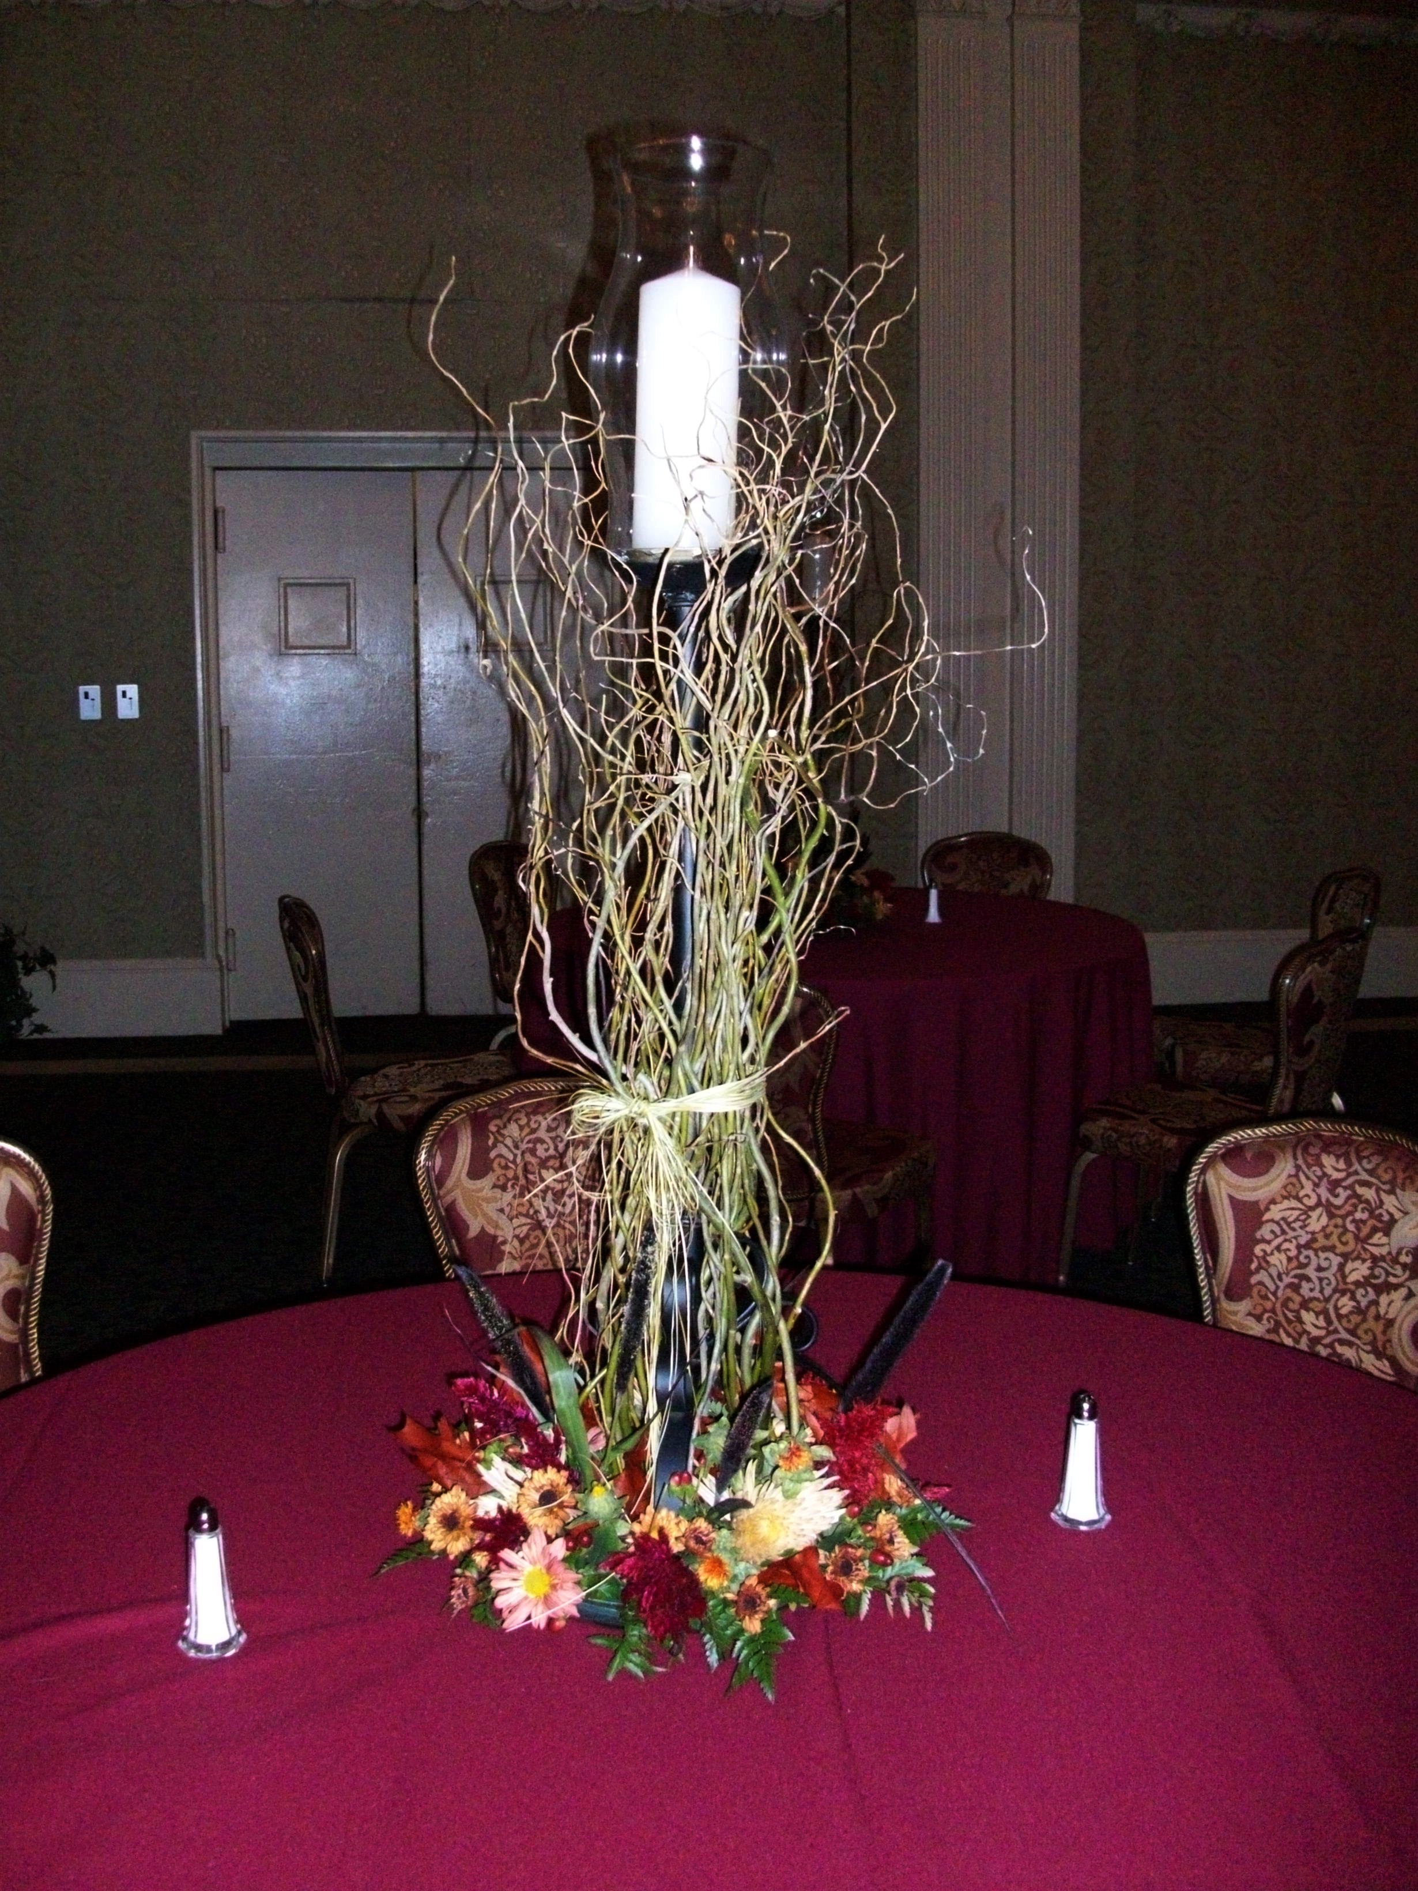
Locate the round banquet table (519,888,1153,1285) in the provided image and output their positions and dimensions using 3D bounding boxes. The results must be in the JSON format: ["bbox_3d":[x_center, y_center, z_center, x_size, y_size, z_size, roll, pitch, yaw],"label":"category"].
[{"bbox_3d":[0.371,0.301,5.366,1.750,0.760,1.750,0,8,0],"label":"round banquet table"}]

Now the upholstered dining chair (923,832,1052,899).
[{"bbox_3d":[0.825,0.123,6.018,0.455,0.920,0.580,3,8,20],"label":"upholstered dining chair"}]

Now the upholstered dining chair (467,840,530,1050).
[{"bbox_3d":[-0.409,0.166,5.811,0.600,0.910,0.460,4,9,26],"label":"upholstered dining chair"}]

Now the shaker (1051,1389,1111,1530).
[{"bbox_3d":[0.303,0.413,1.505,0.048,0.108,0.048,0,8,0],"label":"shaker"}]

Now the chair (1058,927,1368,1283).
[{"bbox_3d":[1.152,0.391,4.178,0.580,0.910,0.460,7,11,41],"label":"chair"}]

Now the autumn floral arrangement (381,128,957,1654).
[{"bbox_3d":[-0.020,-0.032,1.369,0.450,1.030,0.420,0,8,0],"label":"autumn floral arrangement"}]

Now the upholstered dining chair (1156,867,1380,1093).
[{"bbox_3d":[1.571,0.225,5.336,0.600,0.910,0.460,0,8,0],"label":"upholstered dining chair"}]

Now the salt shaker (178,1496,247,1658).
[{"bbox_3d":[-0.354,0.443,1.315,0.048,0.108,0.048,0,8,0],"label":"salt shaker"}]

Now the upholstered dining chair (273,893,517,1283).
[{"bbox_3d":[-0.758,0.338,4.613,0.580,0.910,0.460,-4,9,-23],"label":"upholstered dining chair"}]

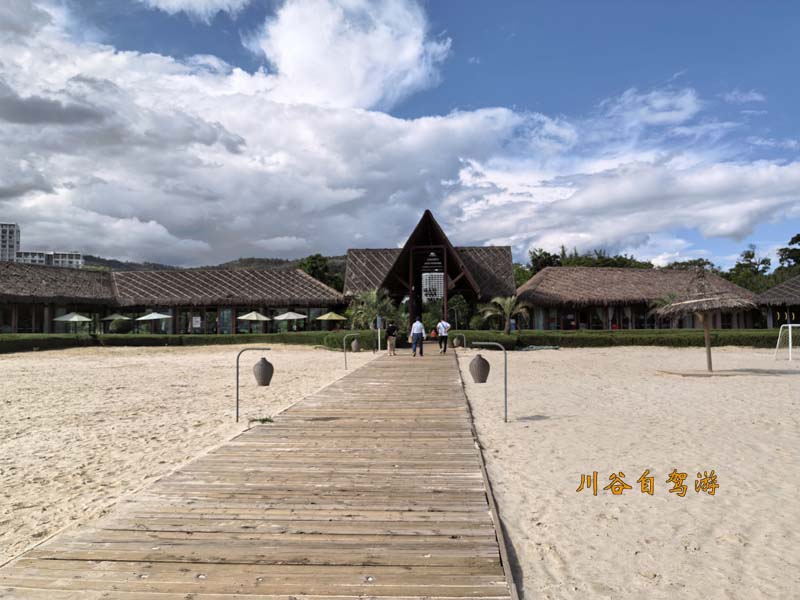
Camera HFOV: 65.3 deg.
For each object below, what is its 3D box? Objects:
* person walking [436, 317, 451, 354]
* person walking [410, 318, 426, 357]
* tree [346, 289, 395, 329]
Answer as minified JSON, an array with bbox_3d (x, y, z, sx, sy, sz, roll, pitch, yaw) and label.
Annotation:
[{"bbox_3d":[2.022,1.648,28.800,0.580,1.740,0.420,-1,-2,4],"label":"person walking"},{"bbox_3d":[0.823,1.619,27.300,0.620,1.720,0.420,-1,-2,4],"label":"person walking"},{"bbox_3d":[-1.867,1.116,39.500,3.000,3.600,3.000,-1,-2,4],"label":"tree"}]

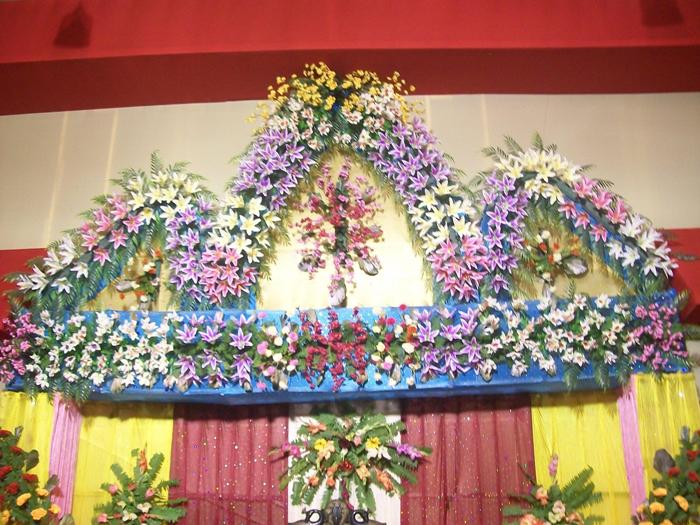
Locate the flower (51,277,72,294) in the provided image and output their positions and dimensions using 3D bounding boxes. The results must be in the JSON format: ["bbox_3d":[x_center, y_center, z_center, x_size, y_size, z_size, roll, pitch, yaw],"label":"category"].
[{"bbox_3d":[-2.325,0.186,5.868,0.158,0.138,0.080,-2,-17,3],"label":"flower"}]

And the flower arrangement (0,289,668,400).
[{"bbox_3d":[-0.035,0.679,5.684,5.080,0.660,0.450,-2,-17,3],"label":"flower arrangement"}]

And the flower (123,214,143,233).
[{"bbox_3d":[-1.789,-0.321,5.990,0.149,0.141,0.080,-2,-17,3],"label":"flower"}]

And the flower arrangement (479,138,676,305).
[{"bbox_3d":[1.796,-0.363,5.912,1.399,1.307,0.350,-2,-17,3],"label":"flower arrangement"}]

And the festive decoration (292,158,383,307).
[{"bbox_3d":[-0.105,-0.253,6.098,0.768,1.250,0.280,-2,-17,3],"label":"festive decoration"}]

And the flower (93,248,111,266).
[{"bbox_3d":[-2.020,-0.040,5.918,0.129,0.139,0.080,-2,-17,3],"label":"flower"}]

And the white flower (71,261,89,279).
[{"bbox_3d":[-2.191,0.057,5.899,0.127,0.139,0.080,-2,-17,3],"label":"white flower"}]

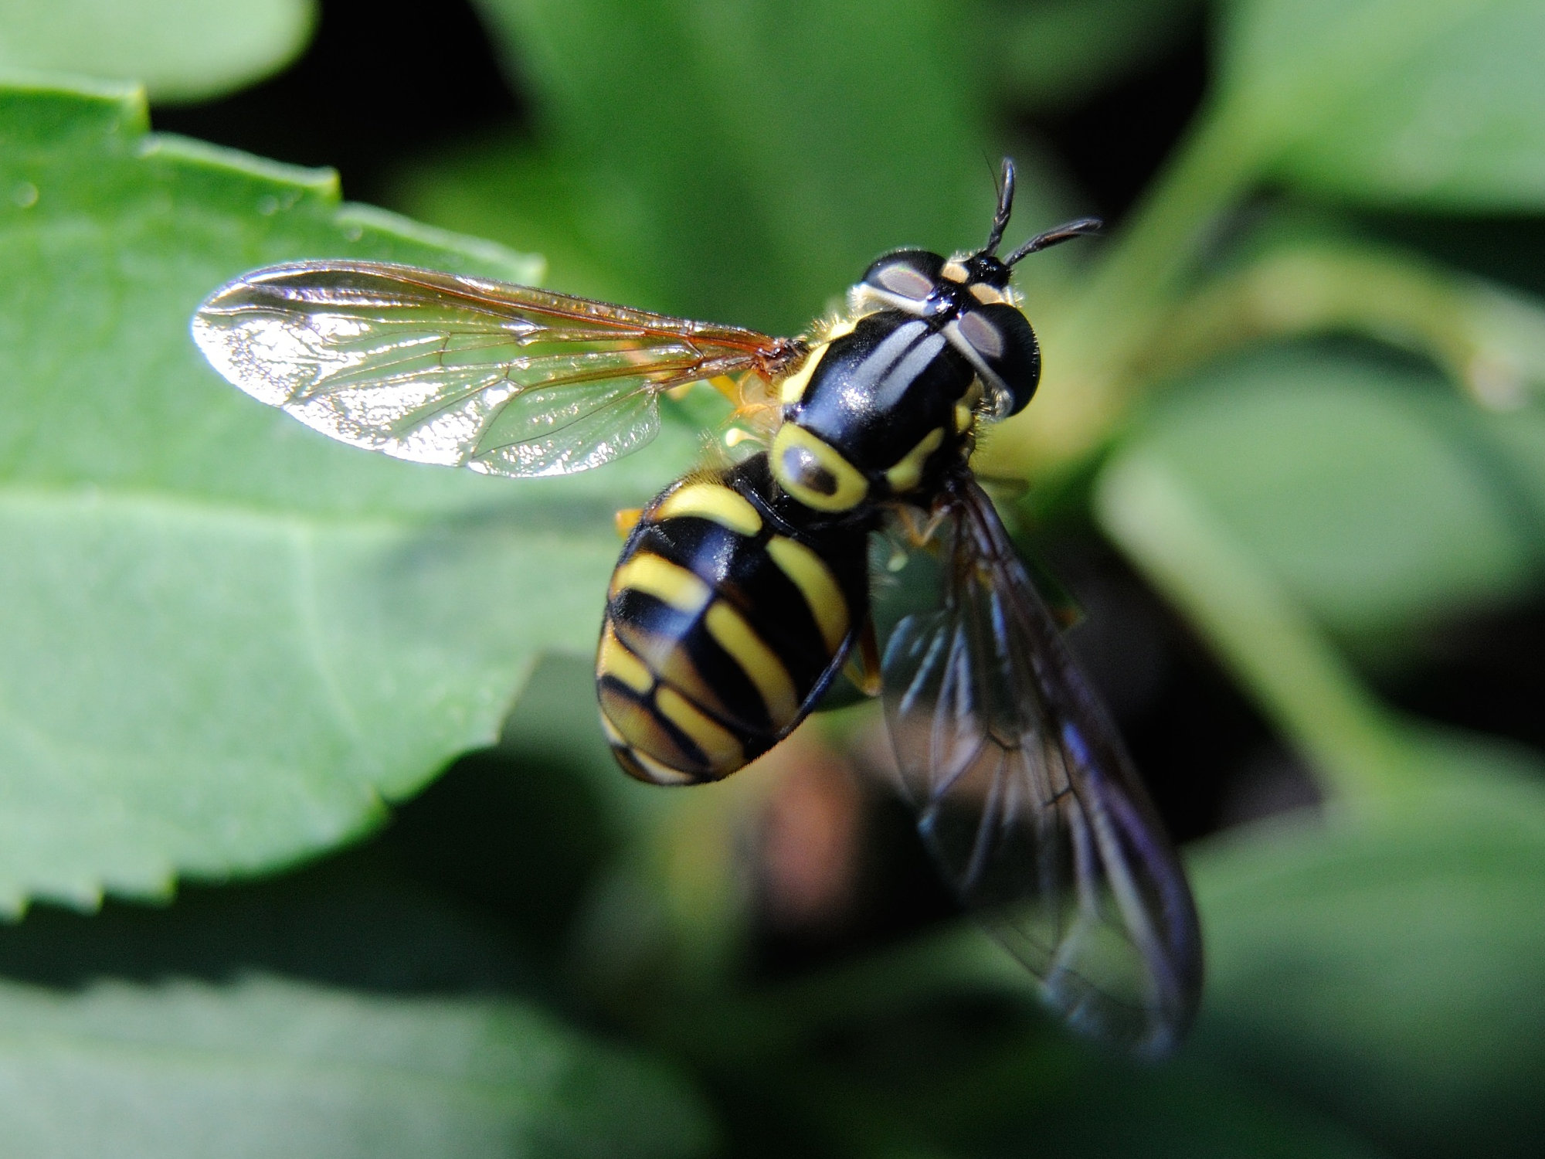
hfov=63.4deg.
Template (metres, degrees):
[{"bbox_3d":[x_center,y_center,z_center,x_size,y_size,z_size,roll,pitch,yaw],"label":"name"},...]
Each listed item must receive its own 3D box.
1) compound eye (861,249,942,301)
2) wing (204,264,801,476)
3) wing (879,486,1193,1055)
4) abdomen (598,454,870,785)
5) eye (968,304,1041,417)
[{"bbox_3d":[0.002,-0.006,0.024,0.002,0.002,0.001,-10,80,10],"label":"compound eye"},{"bbox_3d":[-0.005,-0.004,0.023,0.011,0.001,0.004,7,84,2],"label":"wing"},{"bbox_3d":[0.005,0.004,0.022,0.004,0.001,0.011,-24,86,0],"label":"wing"},{"bbox_3d":[-0.001,0.001,0.023,0.004,0.003,0.006,33,89,14],"label":"abdomen"},{"bbox_3d":[0.004,-0.004,0.023,0.001,0.002,0.002,-33,77,5],"label":"eye"}]

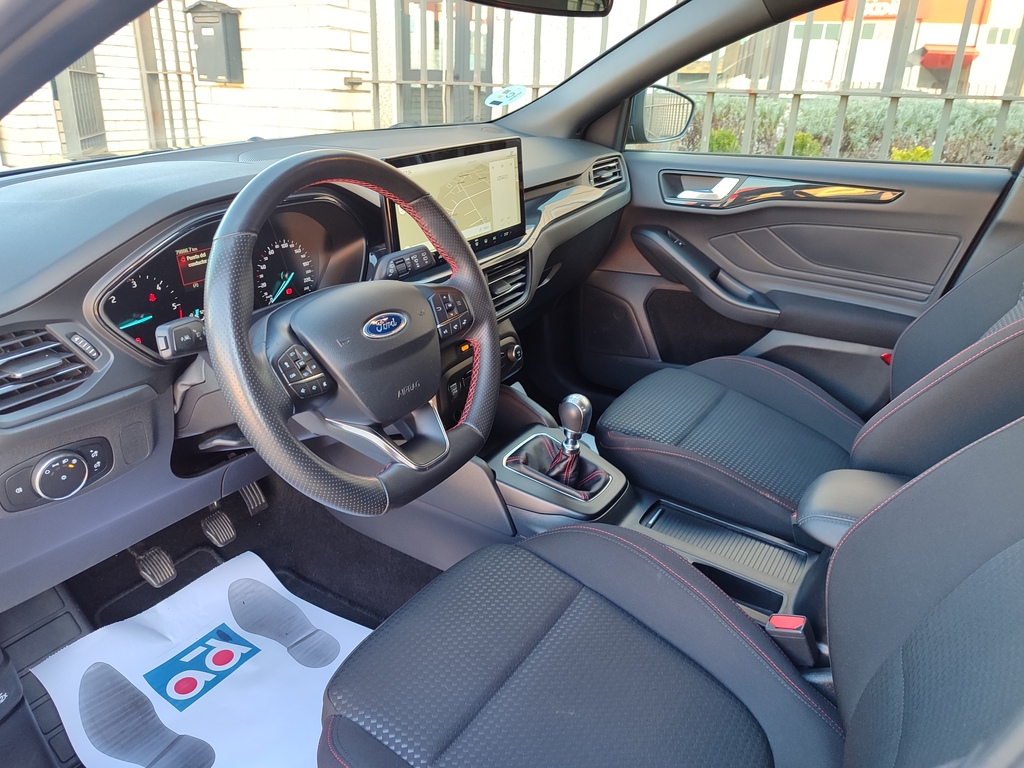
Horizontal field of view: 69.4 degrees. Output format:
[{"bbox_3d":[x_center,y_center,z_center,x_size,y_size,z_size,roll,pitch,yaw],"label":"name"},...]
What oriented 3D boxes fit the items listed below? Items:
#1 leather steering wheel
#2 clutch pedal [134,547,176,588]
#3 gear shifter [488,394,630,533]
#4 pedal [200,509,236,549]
[{"bbox_3d":[-0.161,-0.057,0.766,0.100,0.353,0.370,-11,13,37],"label":"leather steering wheel"},{"bbox_3d":[-0.561,0.292,1.161,0.022,0.056,0.050,-30,0,41],"label":"clutch pedal"},{"bbox_3d":[0.079,0.094,1.125,0.195,0.173,0.165,15,28,32],"label":"gear shifter"},{"bbox_3d":[-0.496,0.246,1.246,0.022,0.055,0.048,-30,0,41],"label":"pedal"}]

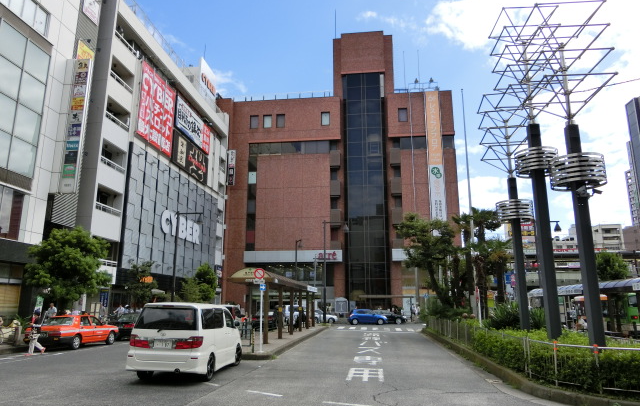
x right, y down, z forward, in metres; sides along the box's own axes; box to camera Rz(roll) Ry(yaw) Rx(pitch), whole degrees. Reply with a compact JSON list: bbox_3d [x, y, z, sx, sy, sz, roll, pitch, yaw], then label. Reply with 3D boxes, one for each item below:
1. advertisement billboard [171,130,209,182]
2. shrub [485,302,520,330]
[{"bbox_3d":[-13.335,-4.558,48.157,0.250,3.250,9.300,-1,-12,7],"label":"advertisement billboard"},{"bbox_3d":[7.028,4.637,17.738,1.550,1.676,1.500,-1,-13,6],"label":"shrub"}]

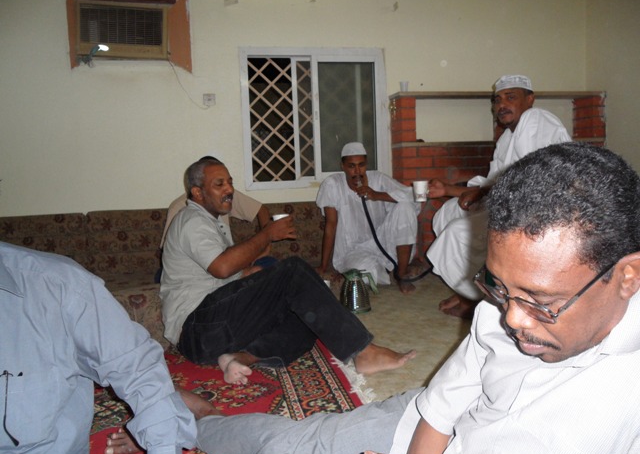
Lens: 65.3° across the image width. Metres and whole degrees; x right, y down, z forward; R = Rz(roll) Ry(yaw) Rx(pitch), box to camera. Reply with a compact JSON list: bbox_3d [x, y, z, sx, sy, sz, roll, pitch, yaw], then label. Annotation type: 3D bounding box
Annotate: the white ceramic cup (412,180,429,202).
[{"bbox_3d":[0.475,-0.173,2.360,0.074,0.096,0.074,-2,4,0],"label":"white ceramic cup"}]

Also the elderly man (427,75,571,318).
[{"bbox_3d":[0.890,-0.156,2.420,0.740,1.130,0.500,-4,5,-19],"label":"elderly man"}]

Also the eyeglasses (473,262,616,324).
[{"bbox_3d":[0.280,0.054,0.603,0.140,0.045,0.140,-36,26,-14],"label":"eyeglasses"}]

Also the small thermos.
[{"bbox_3d":[0.204,0.321,2.573,0.190,0.215,0.150,-3,4,-5],"label":"small thermos"}]

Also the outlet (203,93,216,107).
[{"bbox_3d":[-0.737,-0.848,3.334,0.085,0.085,0.014,-3,5,-12],"label":"outlet"}]

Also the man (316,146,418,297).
[{"bbox_3d":[0.297,-0.071,3.060,0.610,0.910,0.600,-3,4,-7],"label":"man"}]

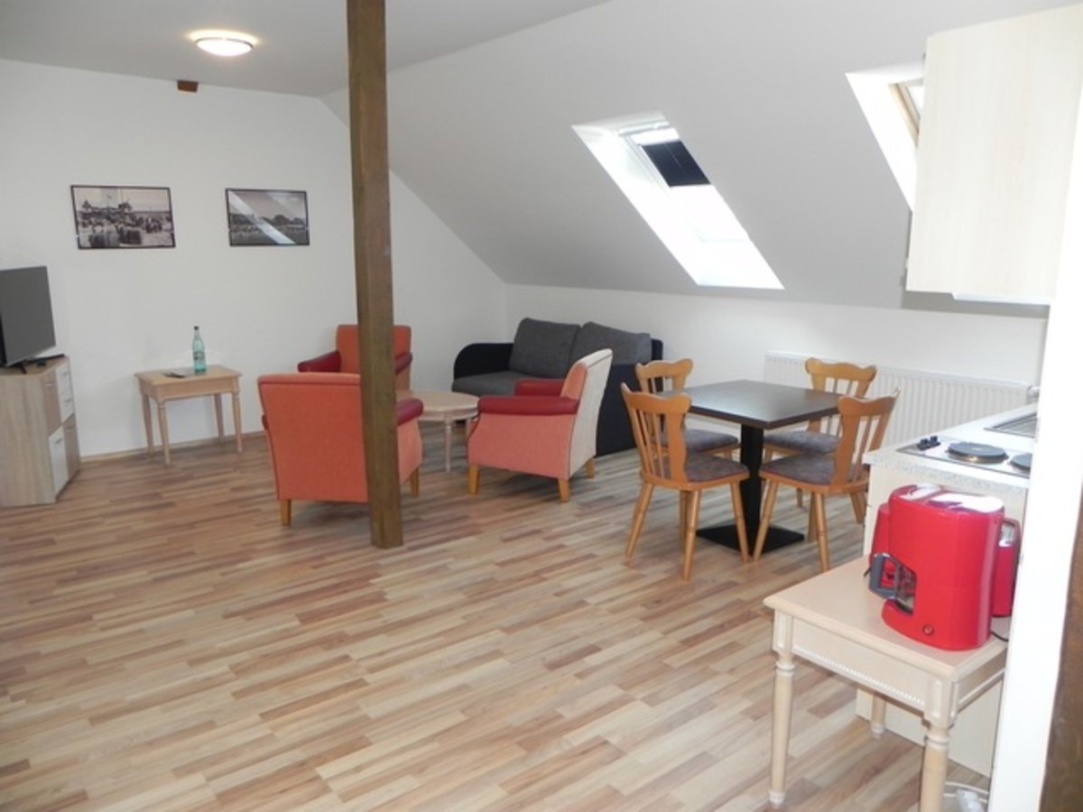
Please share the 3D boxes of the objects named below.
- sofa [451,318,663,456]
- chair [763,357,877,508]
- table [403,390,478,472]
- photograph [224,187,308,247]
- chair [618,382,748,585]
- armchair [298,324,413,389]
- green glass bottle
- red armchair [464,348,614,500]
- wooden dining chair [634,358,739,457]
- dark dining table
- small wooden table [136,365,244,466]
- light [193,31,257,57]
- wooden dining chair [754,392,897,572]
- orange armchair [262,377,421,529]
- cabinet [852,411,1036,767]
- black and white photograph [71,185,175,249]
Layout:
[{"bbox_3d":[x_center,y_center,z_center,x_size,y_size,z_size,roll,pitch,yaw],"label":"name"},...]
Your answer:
[{"bbox_3d":[0.062,-0.212,6.690,0.920,0.880,1.720,-9,14,-38],"label":"sofa"},{"bbox_3d":[1.472,0.204,4.333,0.490,0.865,0.450,-10,15,-43],"label":"chair"},{"bbox_3d":[-0.786,0.175,5.611,0.770,0.437,0.770,0,11,0],"label":"table"},{"bbox_3d":[-2.085,-1.442,6.254,0.621,0.413,0.022,-9,14,-38],"label":"photograph"},{"bbox_3d":[0.717,0.327,3.968,0.510,0.880,0.430,-9,14,-38],"label":"chair"},{"bbox_3d":[-1.449,-0.190,6.433,0.725,0.840,0.740,2,11,12],"label":"armchair"},{"bbox_3d":[-2.491,-0.410,5.915,0.085,0.335,0.085,-9,14,-38],"label":"green glass bottle"},{"bbox_3d":[-0.004,0.100,5.156,0.780,0.865,0.710,4,12,18],"label":"red armchair"},{"bbox_3d":[0.859,0.208,4.581,0.430,0.876,0.510,-8,13,-34],"label":"wooden dining chair"},{"bbox_3d":[1.110,0.330,4.296,0.800,0.748,0.800,-8,14,-36],"label":"dark dining table"},{"bbox_3d":[-2.563,0.069,5.999,0.640,0.590,0.530,-9,14,-39],"label":"small wooden table"},{"bbox_3d":[-1.786,-2.028,4.584,0.330,0.100,0.330,-9,14,-38],"label":"light"},{"bbox_3d":[1.302,0.320,3.740,0.450,0.865,0.490,-7,13,-32],"label":"wooden dining chair"},{"bbox_3d":[-1.098,0.199,4.647,0.710,0.865,0.780,1,11,3],"label":"orange armchair"},{"bbox_3d":[1.767,0.510,2.785,1.550,0.857,0.601,-9,14,-38],"label":"cabinet"},{"bbox_3d":[-2.871,-1.301,5.628,0.616,0.407,0.022,-9,14,-38],"label":"black and white photograph"}]

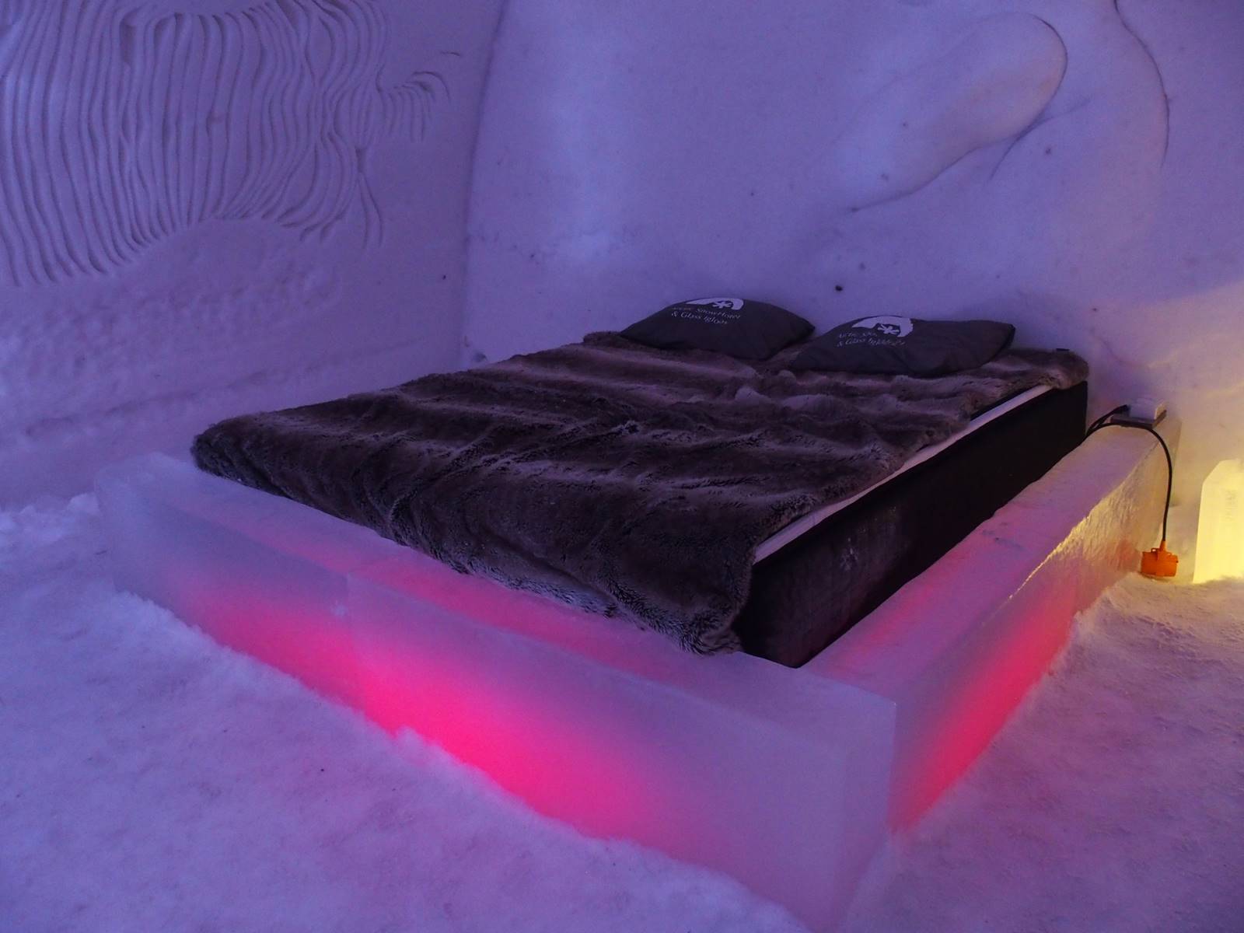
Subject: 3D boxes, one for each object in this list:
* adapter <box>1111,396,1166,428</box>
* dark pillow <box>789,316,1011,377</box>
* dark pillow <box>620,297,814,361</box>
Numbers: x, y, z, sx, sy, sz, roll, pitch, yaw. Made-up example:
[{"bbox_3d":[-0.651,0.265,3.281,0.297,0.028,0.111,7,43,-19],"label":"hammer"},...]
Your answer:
[{"bbox_3d":[1.771,-0.192,3.452,0.125,0.068,0.170,11,21,37],"label":"adapter"},{"bbox_3d":[0.930,-0.417,3.292,0.590,0.135,0.480,9,19,31],"label":"dark pillow"},{"bbox_3d":[0.360,-0.530,3.726,0.600,0.148,0.480,12,21,39],"label":"dark pillow"}]

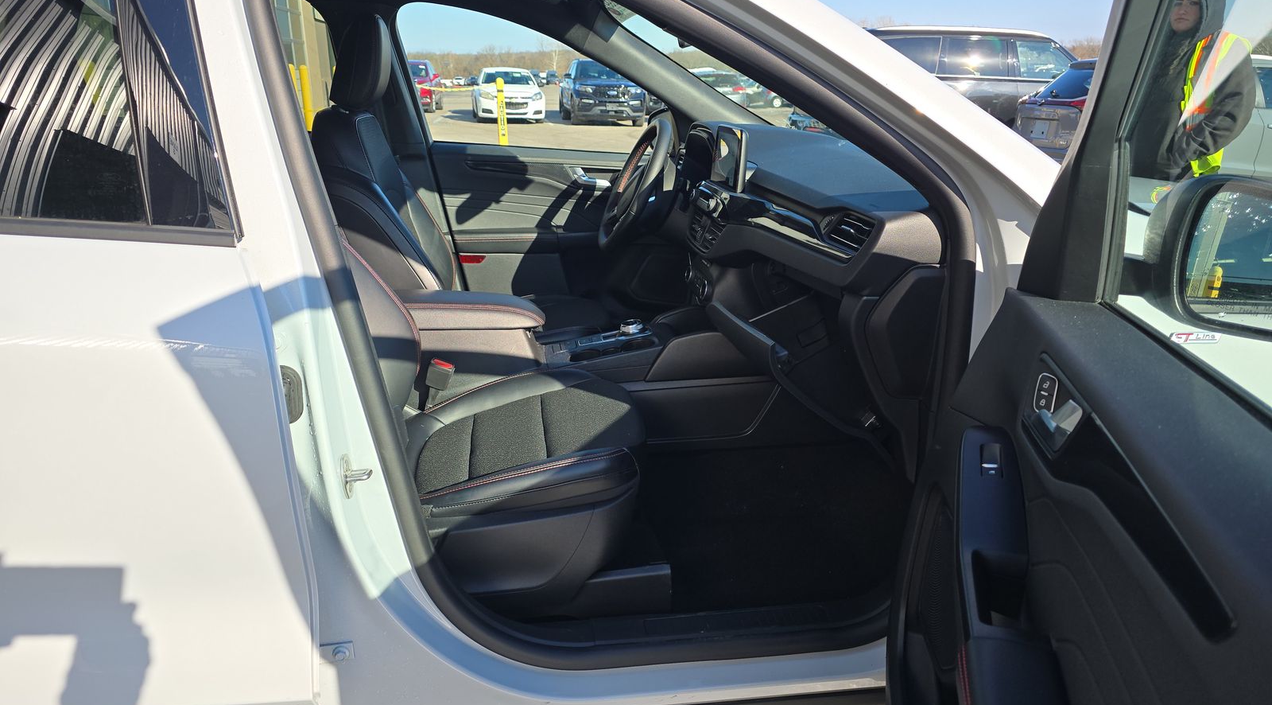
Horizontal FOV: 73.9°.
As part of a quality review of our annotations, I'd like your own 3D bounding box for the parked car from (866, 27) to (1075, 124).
[{"bbox_3d":[4.930,-3.566,11.774,4.950,1.790,1.960,-3,18,-6],"label":"parked car"}]

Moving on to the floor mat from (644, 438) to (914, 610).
[{"bbox_3d":[0.285,0.362,1.766,0.640,0.100,0.500,-3,18,-6],"label":"floor mat"}]

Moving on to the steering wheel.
[{"bbox_3d":[0.017,-0.435,2.253,0.110,0.375,0.375,24,13,-14],"label":"steering wheel"}]

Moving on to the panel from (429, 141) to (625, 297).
[{"bbox_3d":[-0.173,-0.342,2.622,0.880,0.620,0.120,-3,18,-6],"label":"panel"}]

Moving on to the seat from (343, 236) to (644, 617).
[{"bbox_3d":[-0.349,-0.087,1.535,0.760,1.070,0.540,-3,18,-6],"label":"seat"}]

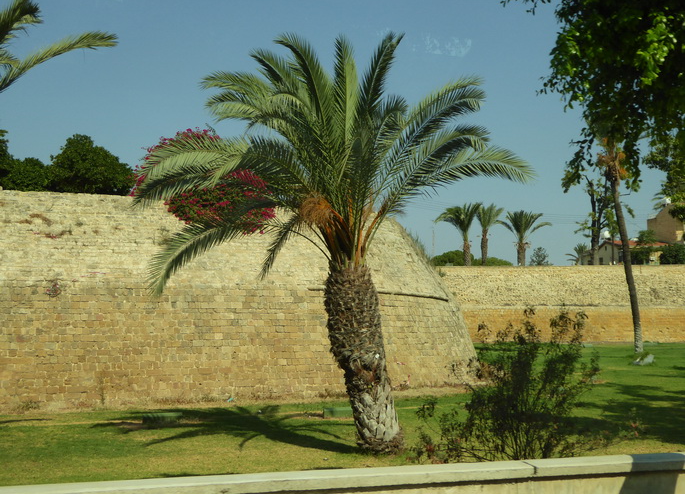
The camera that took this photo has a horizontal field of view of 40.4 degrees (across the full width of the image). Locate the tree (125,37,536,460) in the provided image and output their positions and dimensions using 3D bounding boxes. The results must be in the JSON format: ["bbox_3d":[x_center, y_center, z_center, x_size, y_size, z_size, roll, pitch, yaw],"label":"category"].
[{"bbox_3d":[-0.169,-0.076,15.700,6.600,7.090,6.200,0,-5,0],"label":"tree"}]

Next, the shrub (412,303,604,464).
[{"bbox_3d":[2.412,2.025,13.600,2.700,2.310,2.300,0,-5,0],"label":"shrub"}]

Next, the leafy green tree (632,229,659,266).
[{"bbox_3d":[35.180,0.522,108.000,3.100,5.340,3.000,0,-5,0],"label":"leafy green tree"}]

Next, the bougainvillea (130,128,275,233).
[{"bbox_3d":[-4.515,-2.145,30.000,4.600,3.350,3.200,0,-5,0],"label":"bougainvillea"}]

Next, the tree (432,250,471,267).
[{"bbox_3d":[12.890,2.069,110.000,4.600,3.310,4.200,0,-5,0],"label":"tree"}]

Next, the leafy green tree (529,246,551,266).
[{"bbox_3d":[25.837,1.771,122.000,2.900,3.670,2.800,0,-5,0],"label":"leafy green tree"}]

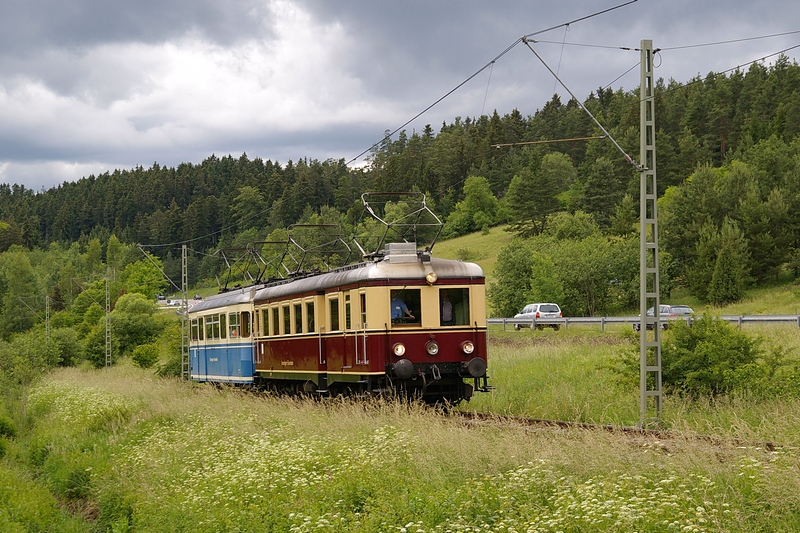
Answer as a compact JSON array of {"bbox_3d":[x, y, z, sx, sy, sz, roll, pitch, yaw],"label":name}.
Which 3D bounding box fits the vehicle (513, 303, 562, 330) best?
[{"bbox_3d":[8.780,3.219,94.500,1.820,1.750,4.400,0,-3,-18],"label":"vehicle"}]

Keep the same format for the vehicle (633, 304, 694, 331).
[{"bbox_3d":[14.516,2.810,82.000,1.780,1.470,4.600,1,-3,-22],"label":"vehicle"}]

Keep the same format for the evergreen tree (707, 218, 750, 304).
[{"bbox_3d":[20.966,-0.319,95.000,2.800,5.500,2.800,-1,-3,13],"label":"evergreen tree"}]

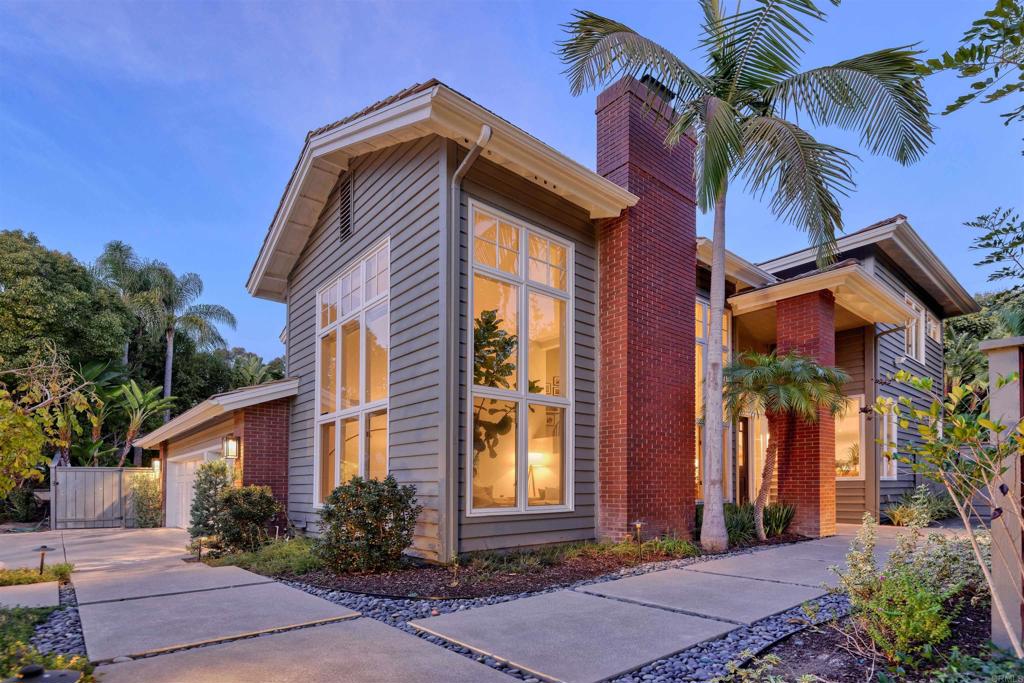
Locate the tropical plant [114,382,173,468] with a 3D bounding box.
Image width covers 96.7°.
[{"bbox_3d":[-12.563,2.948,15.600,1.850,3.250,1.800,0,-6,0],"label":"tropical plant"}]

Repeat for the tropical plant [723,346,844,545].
[{"bbox_3d":[4.567,1.753,7.600,1.850,3.100,1.800,0,-6,0],"label":"tropical plant"}]

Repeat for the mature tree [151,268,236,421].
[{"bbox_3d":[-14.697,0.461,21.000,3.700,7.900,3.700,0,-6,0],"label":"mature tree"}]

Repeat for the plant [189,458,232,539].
[{"bbox_3d":[-6.100,3.200,9.250,0.900,1.550,0.900,0,-7,0],"label":"plant"}]

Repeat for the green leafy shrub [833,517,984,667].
[{"bbox_3d":[2.788,1.737,3.200,0.900,0.900,0.850,0,-6,0],"label":"green leafy shrub"}]

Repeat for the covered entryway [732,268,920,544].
[{"bbox_3d":[7.400,1.350,11.100,4.200,5.400,2.700,5,-9,-37],"label":"covered entryway"}]

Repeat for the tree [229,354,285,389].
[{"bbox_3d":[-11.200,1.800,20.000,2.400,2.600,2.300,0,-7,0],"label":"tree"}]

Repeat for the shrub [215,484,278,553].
[{"bbox_3d":[-4.900,3.300,8.450,1.100,1.150,1.050,0,-7,0],"label":"shrub"}]

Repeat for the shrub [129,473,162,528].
[{"bbox_3d":[-11.274,4.891,14.000,0.900,1.720,0.800,0,-6,0],"label":"shrub"}]

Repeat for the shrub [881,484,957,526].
[{"bbox_3d":[8.506,3.444,9.500,1.300,0.800,1.150,0,-6,0],"label":"shrub"}]

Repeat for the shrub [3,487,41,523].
[{"bbox_3d":[-16.382,5.411,15.200,1.100,1.200,1.100,0,-6,0],"label":"shrub"}]

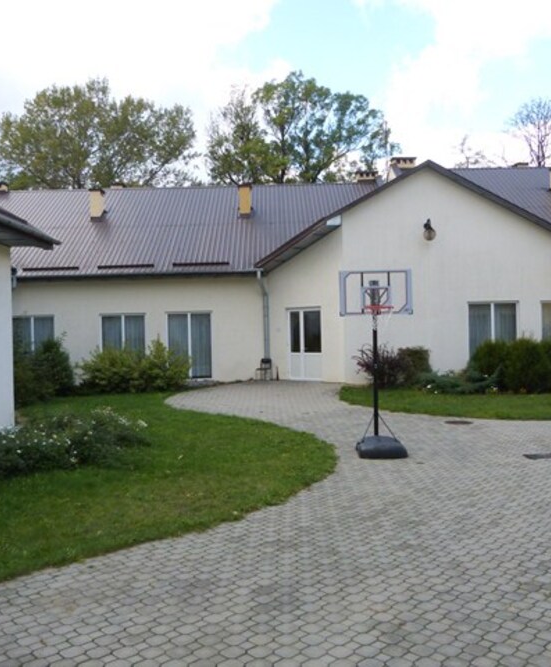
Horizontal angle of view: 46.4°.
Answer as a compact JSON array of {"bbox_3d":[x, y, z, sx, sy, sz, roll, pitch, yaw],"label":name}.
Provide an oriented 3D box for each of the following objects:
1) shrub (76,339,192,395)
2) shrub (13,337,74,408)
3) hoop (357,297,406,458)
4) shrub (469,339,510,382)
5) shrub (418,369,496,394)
[{"bbox_3d":[-4.671,0.993,21.111,3.550,1.550,2.100,-1,1,0],"label":"shrub"},{"bbox_3d":[-6.574,0.966,18.110,1.850,1.750,1.900,-1,1,0],"label":"shrub"},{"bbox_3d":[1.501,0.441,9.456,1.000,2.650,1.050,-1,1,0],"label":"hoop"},{"bbox_3d":[6.299,0.863,18.812,1.400,1.400,1.500,-1,1,0],"label":"shrub"},{"bbox_3d":[5.134,1.294,18.216,2.200,0.600,1.700,-1,1,0],"label":"shrub"}]

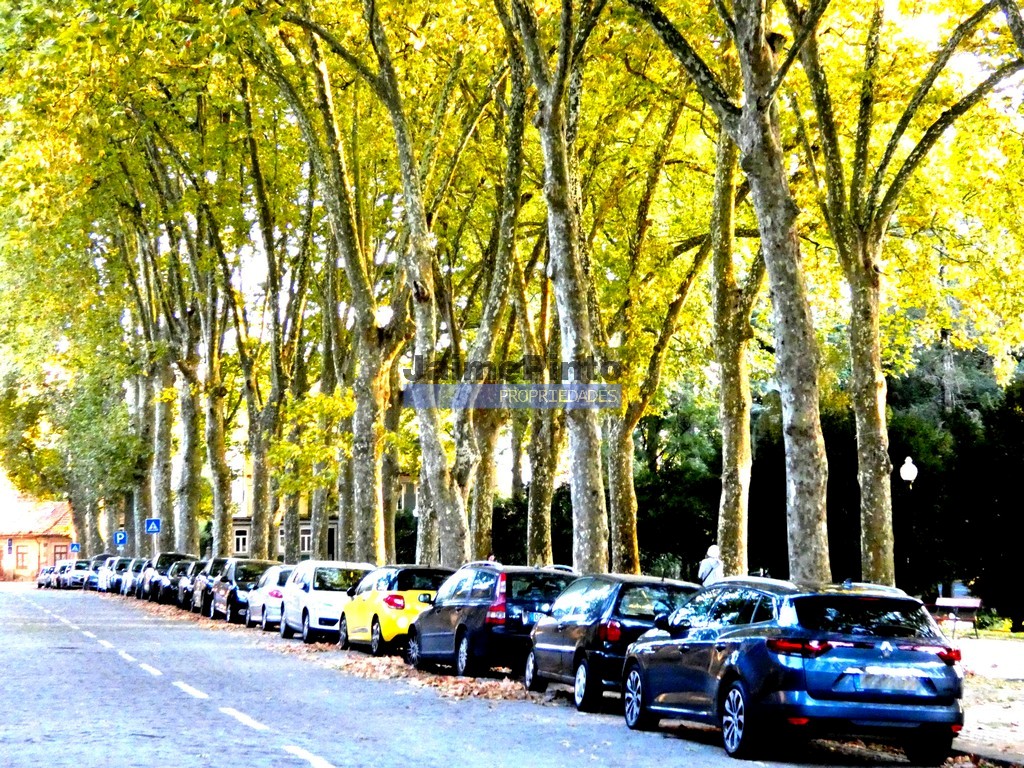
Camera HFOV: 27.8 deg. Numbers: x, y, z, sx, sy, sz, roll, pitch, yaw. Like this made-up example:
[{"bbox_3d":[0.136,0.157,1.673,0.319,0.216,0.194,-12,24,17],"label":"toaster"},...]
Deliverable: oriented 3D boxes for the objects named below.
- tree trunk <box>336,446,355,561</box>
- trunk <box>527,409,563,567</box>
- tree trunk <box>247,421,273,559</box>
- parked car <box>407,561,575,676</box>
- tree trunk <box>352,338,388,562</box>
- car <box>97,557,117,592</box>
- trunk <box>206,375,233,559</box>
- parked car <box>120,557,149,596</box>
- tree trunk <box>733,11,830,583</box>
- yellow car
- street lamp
[{"bbox_3d":[-7.321,5.946,91.826,0.720,6.350,0.680,0,-5,-14],"label":"tree trunk"},{"bbox_3d":[0.788,3.198,51.789,0.750,5.184,0.680,2,-5,-15],"label":"trunk"},{"bbox_3d":[-8.265,4.258,68.387,0.680,5.980,0.620,0,-5,-14],"label":"tree trunk"},{"bbox_3d":[-0.166,3.150,27.950,1.800,1.460,4.520,3,-5,-17],"label":"parked car"},{"bbox_3d":[-3.194,2.153,46.743,0.760,6.303,0.720,2,-5,-15],"label":"tree trunk"},{"bbox_3d":[-15.452,7.636,83.000,1.800,1.470,4.250,2,-5,-15],"label":"car"},{"bbox_3d":[-10.829,3.799,76.954,0.850,8.330,0.750,0,-5,-14],"label":"trunk"},{"bbox_3d":[-13.480,7.140,77.000,1.800,1.470,4.250,2,-5,-15],"label":"parked car"},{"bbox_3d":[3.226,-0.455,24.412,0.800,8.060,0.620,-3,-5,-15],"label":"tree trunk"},{"bbox_3d":[-1.725,3.757,34.500,1.715,1.460,3.950,3,-5,-17],"label":"yellow car"},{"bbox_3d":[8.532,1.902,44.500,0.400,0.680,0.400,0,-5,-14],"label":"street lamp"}]

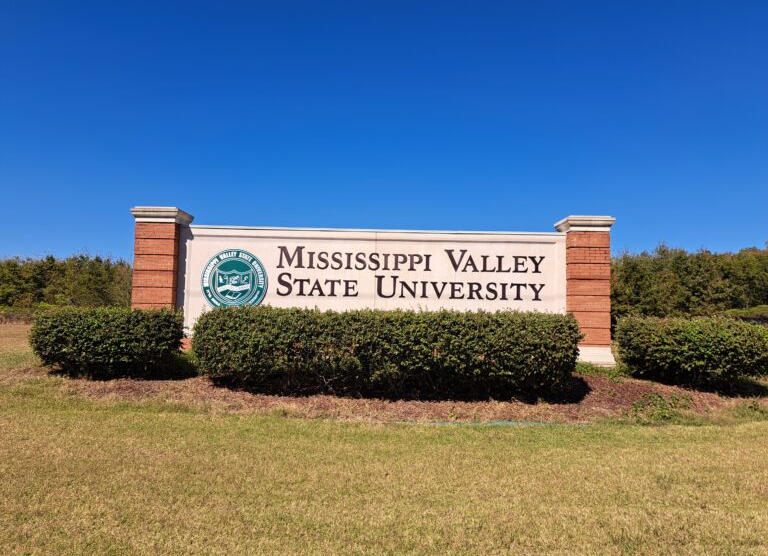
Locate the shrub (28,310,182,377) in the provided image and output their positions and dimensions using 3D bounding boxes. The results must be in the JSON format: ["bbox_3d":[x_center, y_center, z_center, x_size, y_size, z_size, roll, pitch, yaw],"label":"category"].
[{"bbox_3d":[-5.550,1.274,10.684,2.650,1.340,1.300,1,-4,0],"label":"shrub"}]

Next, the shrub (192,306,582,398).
[{"bbox_3d":[0.025,1.343,9.834,6.900,1.480,1.300,1,-4,0],"label":"shrub"}]

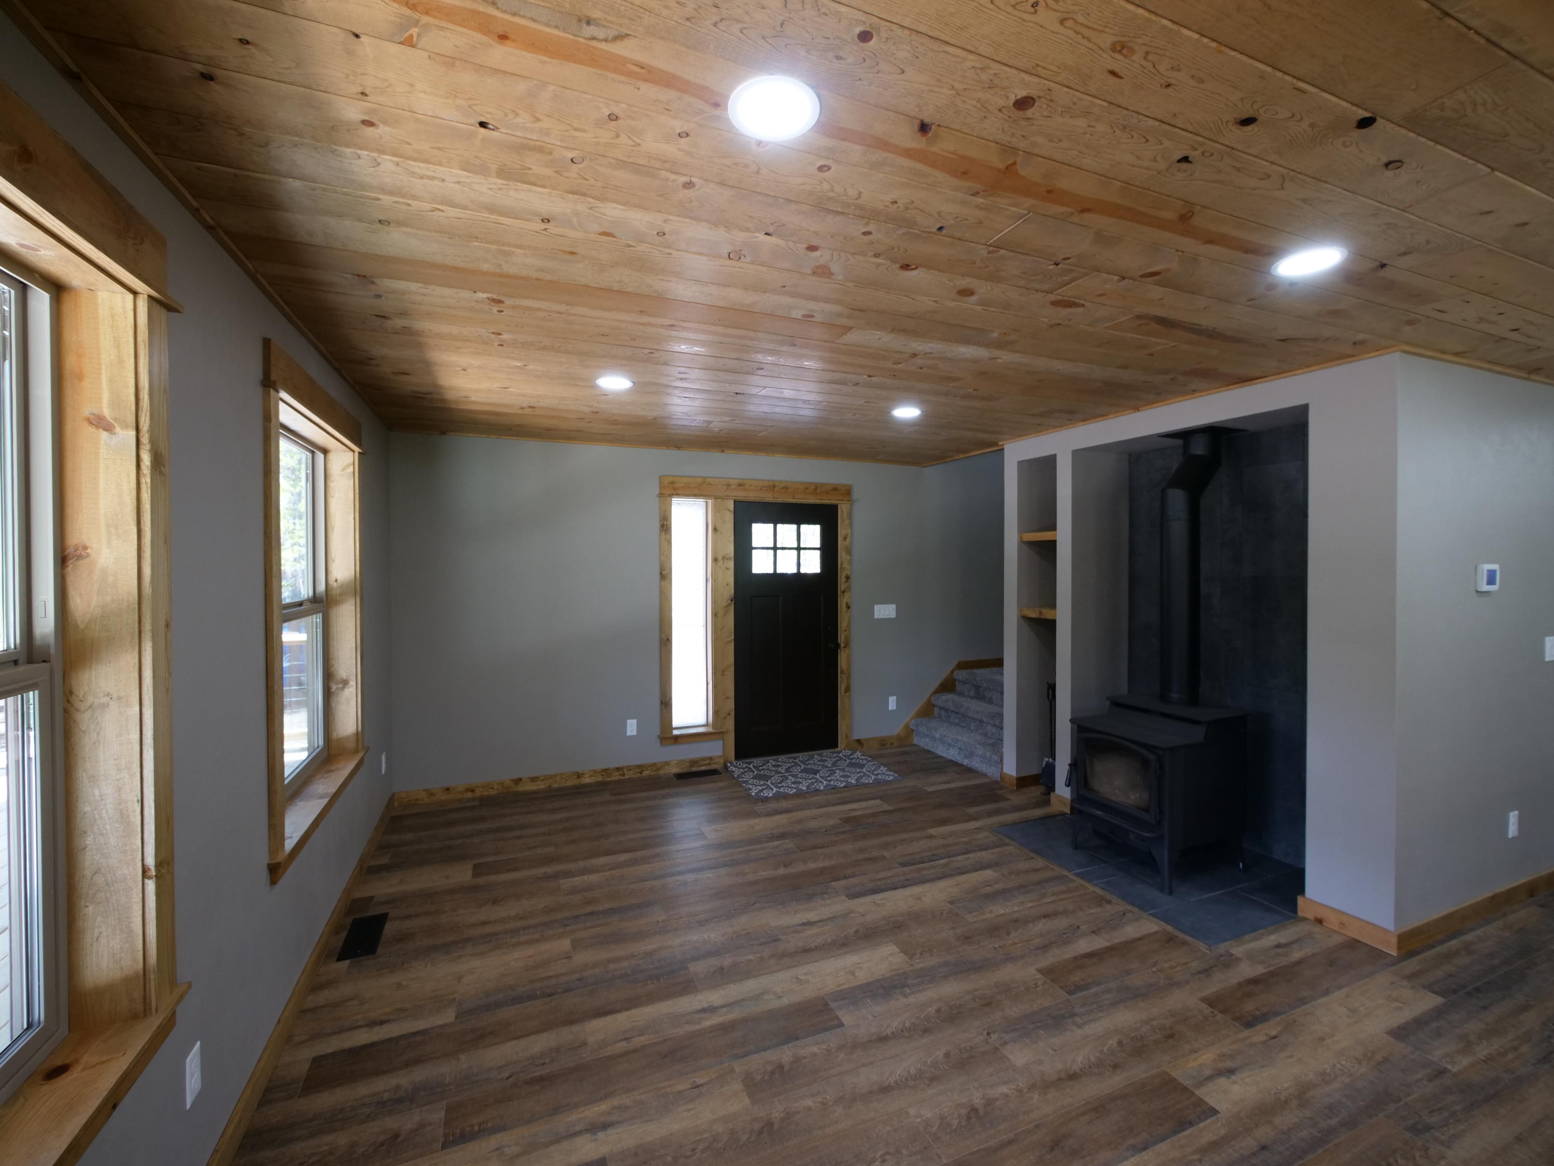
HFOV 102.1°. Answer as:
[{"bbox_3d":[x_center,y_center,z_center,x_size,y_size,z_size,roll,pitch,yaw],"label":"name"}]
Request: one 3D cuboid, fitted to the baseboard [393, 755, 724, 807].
[{"bbox_3d":[-1.436,1.384,4.457,2.160,0.090,0.018,-1,1,-23],"label":"baseboard"}]

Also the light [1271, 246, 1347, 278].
[{"bbox_3d":[1.567,-0.945,1.851,0.180,0.020,0.180,-1,1,-23],"label":"light"}]

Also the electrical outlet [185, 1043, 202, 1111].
[{"bbox_3d":[-1.377,1.163,1.490,0.008,0.115,0.070,-1,1,-23],"label":"electrical outlet"}]

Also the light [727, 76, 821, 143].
[{"bbox_3d":[-0.005,-0.922,1.224,0.180,0.020,0.180,0,1,0],"label":"light"}]

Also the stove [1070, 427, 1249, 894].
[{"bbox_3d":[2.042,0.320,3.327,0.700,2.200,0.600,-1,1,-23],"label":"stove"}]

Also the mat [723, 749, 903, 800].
[{"bbox_3d":[0.261,1.413,4.741,1.070,0.012,0.770,-1,1,-23],"label":"mat"}]

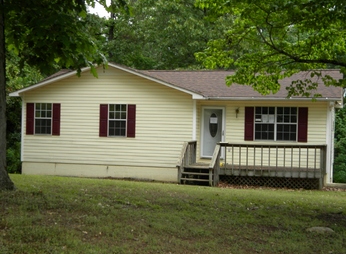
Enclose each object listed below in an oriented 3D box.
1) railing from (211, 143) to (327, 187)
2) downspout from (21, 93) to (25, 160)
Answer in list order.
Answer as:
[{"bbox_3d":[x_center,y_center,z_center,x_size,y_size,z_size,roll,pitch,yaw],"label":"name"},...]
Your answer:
[{"bbox_3d":[3.258,1.355,18.979,3.747,1.525,1.273,1,0,14],"label":"railing"},{"bbox_3d":[-6.277,0.076,23.355,0.111,2.727,0.101,1,0,14],"label":"downspout"}]

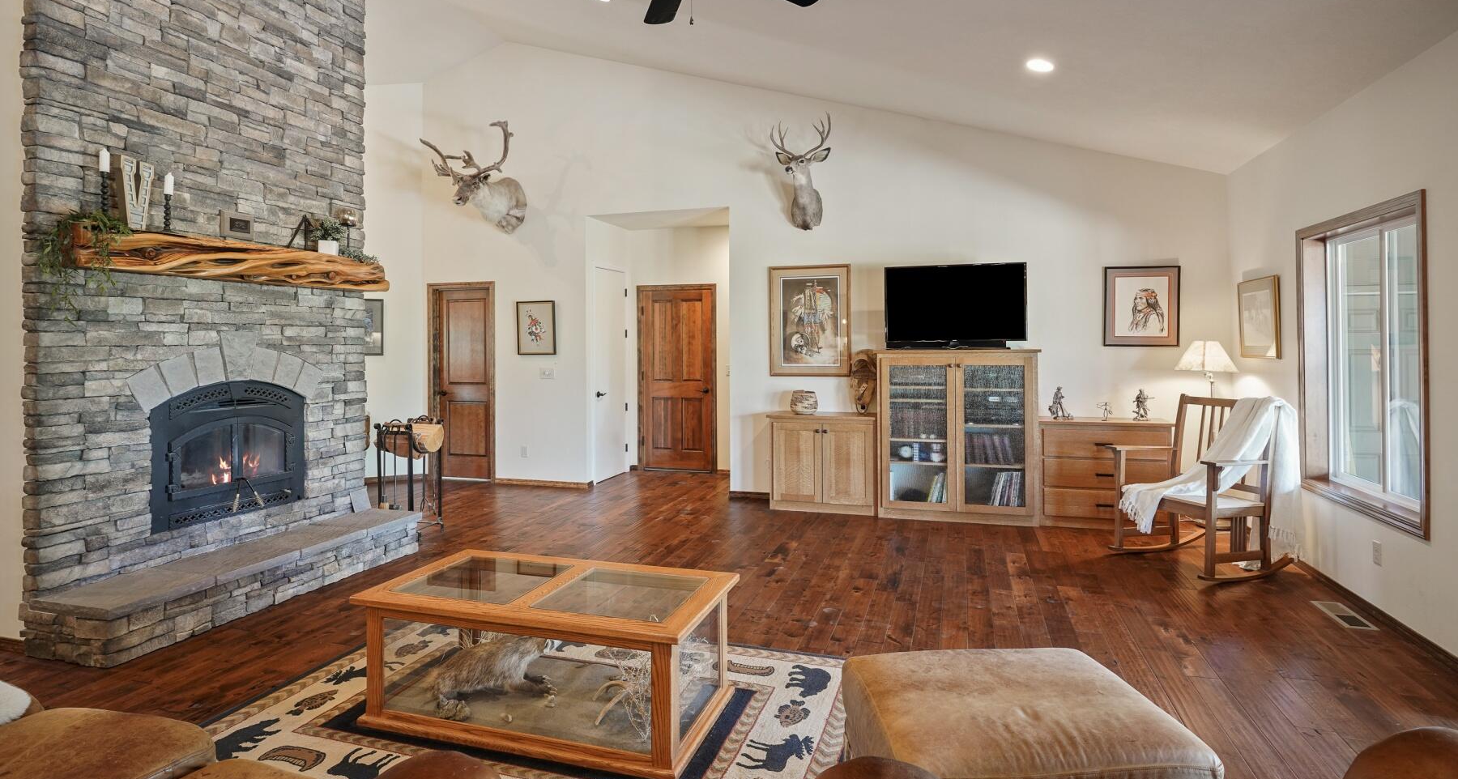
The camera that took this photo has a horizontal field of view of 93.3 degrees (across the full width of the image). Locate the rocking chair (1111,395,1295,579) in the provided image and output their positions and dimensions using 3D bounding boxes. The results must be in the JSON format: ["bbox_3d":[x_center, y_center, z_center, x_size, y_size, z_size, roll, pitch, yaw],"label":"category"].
[{"bbox_3d":[3.029,0.586,4.447,0.720,1.060,0.650,-1,2,-15],"label":"rocking chair"}]

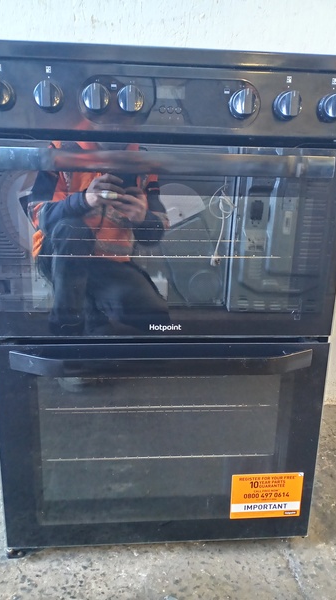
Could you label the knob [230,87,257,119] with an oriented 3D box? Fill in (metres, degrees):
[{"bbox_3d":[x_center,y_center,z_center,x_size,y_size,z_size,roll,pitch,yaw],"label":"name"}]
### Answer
[{"bbox_3d":[0.114,-0.297,0.706,0.040,0.040,0.025,0,16,-4],"label":"knob"}]

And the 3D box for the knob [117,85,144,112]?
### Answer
[{"bbox_3d":[-0.055,-0.297,0.694,0.040,0.040,0.025,0,16,-4],"label":"knob"}]

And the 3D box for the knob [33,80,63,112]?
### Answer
[{"bbox_3d":[-0.174,-0.297,0.685,0.040,0.040,0.025,0,16,-4],"label":"knob"}]

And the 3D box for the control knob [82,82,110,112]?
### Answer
[{"bbox_3d":[-0.106,-0.297,0.690,0.040,0.040,0.025,0,16,-4],"label":"control knob"}]

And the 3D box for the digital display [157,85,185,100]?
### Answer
[{"bbox_3d":[0.005,-0.314,0.709,0.039,0.018,0.006,0,16,-4],"label":"digital display"}]

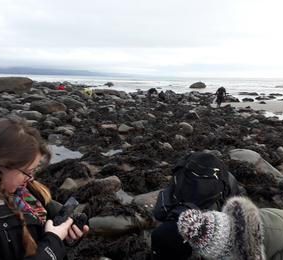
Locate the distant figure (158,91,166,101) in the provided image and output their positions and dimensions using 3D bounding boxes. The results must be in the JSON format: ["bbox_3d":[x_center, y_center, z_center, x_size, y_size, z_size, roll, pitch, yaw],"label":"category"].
[{"bbox_3d":[1.959,-3.160,25.000,0.580,0.900,0.650,4,12,17],"label":"distant figure"}]

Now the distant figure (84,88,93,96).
[{"bbox_3d":[-5.288,-3.722,27.000,0.700,0.900,0.600,7,13,29],"label":"distant figure"}]

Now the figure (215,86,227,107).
[{"bbox_3d":[6.154,-2.553,21.000,0.680,1.580,0.500,0,11,-3],"label":"figure"}]

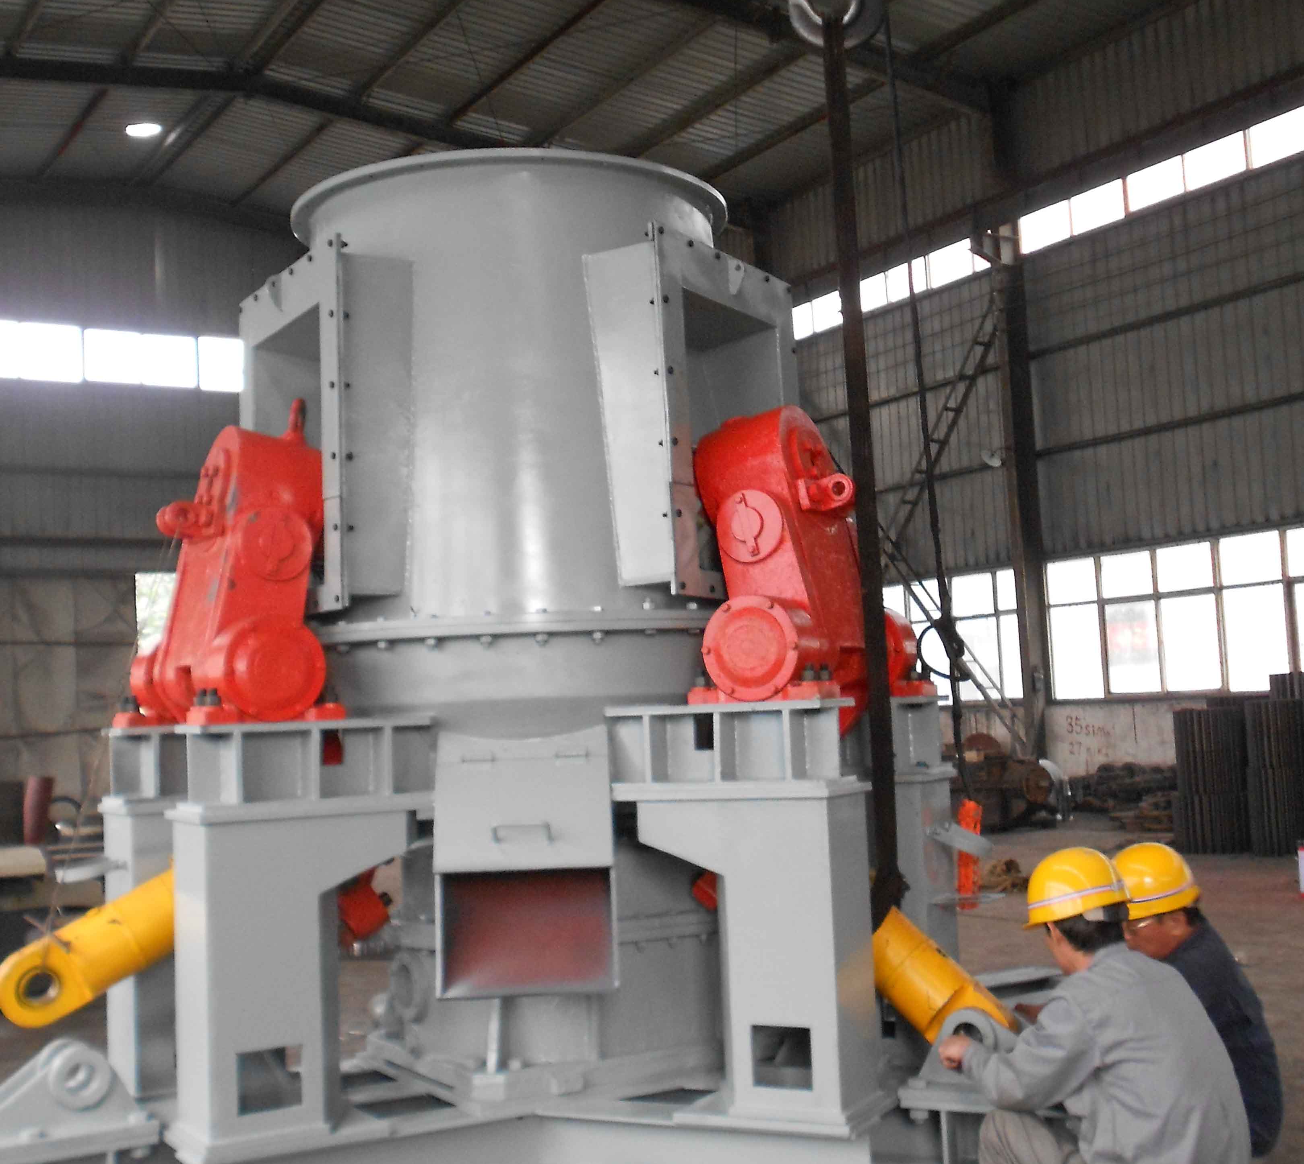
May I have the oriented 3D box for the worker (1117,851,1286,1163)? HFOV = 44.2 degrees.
[{"bbox_3d":[1.503,1.364,4.715,0.740,1.170,0.520,-2,-5,-6],"label":"worker"}]

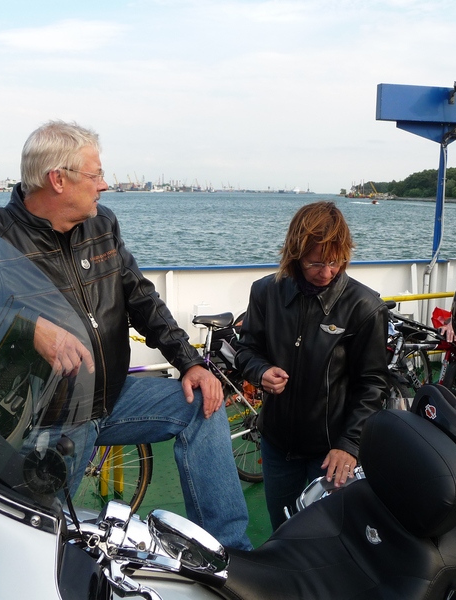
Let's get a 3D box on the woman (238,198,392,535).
[{"bbox_3d":[0.283,0.516,2.144,0.530,1.650,0.420,4,10,21],"label":"woman"}]

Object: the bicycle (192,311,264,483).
[{"bbox_3d":[-0.249,0.604,3.468,1.720,1.020,0.550,-5,11,-30],"label":"bicycle"}]

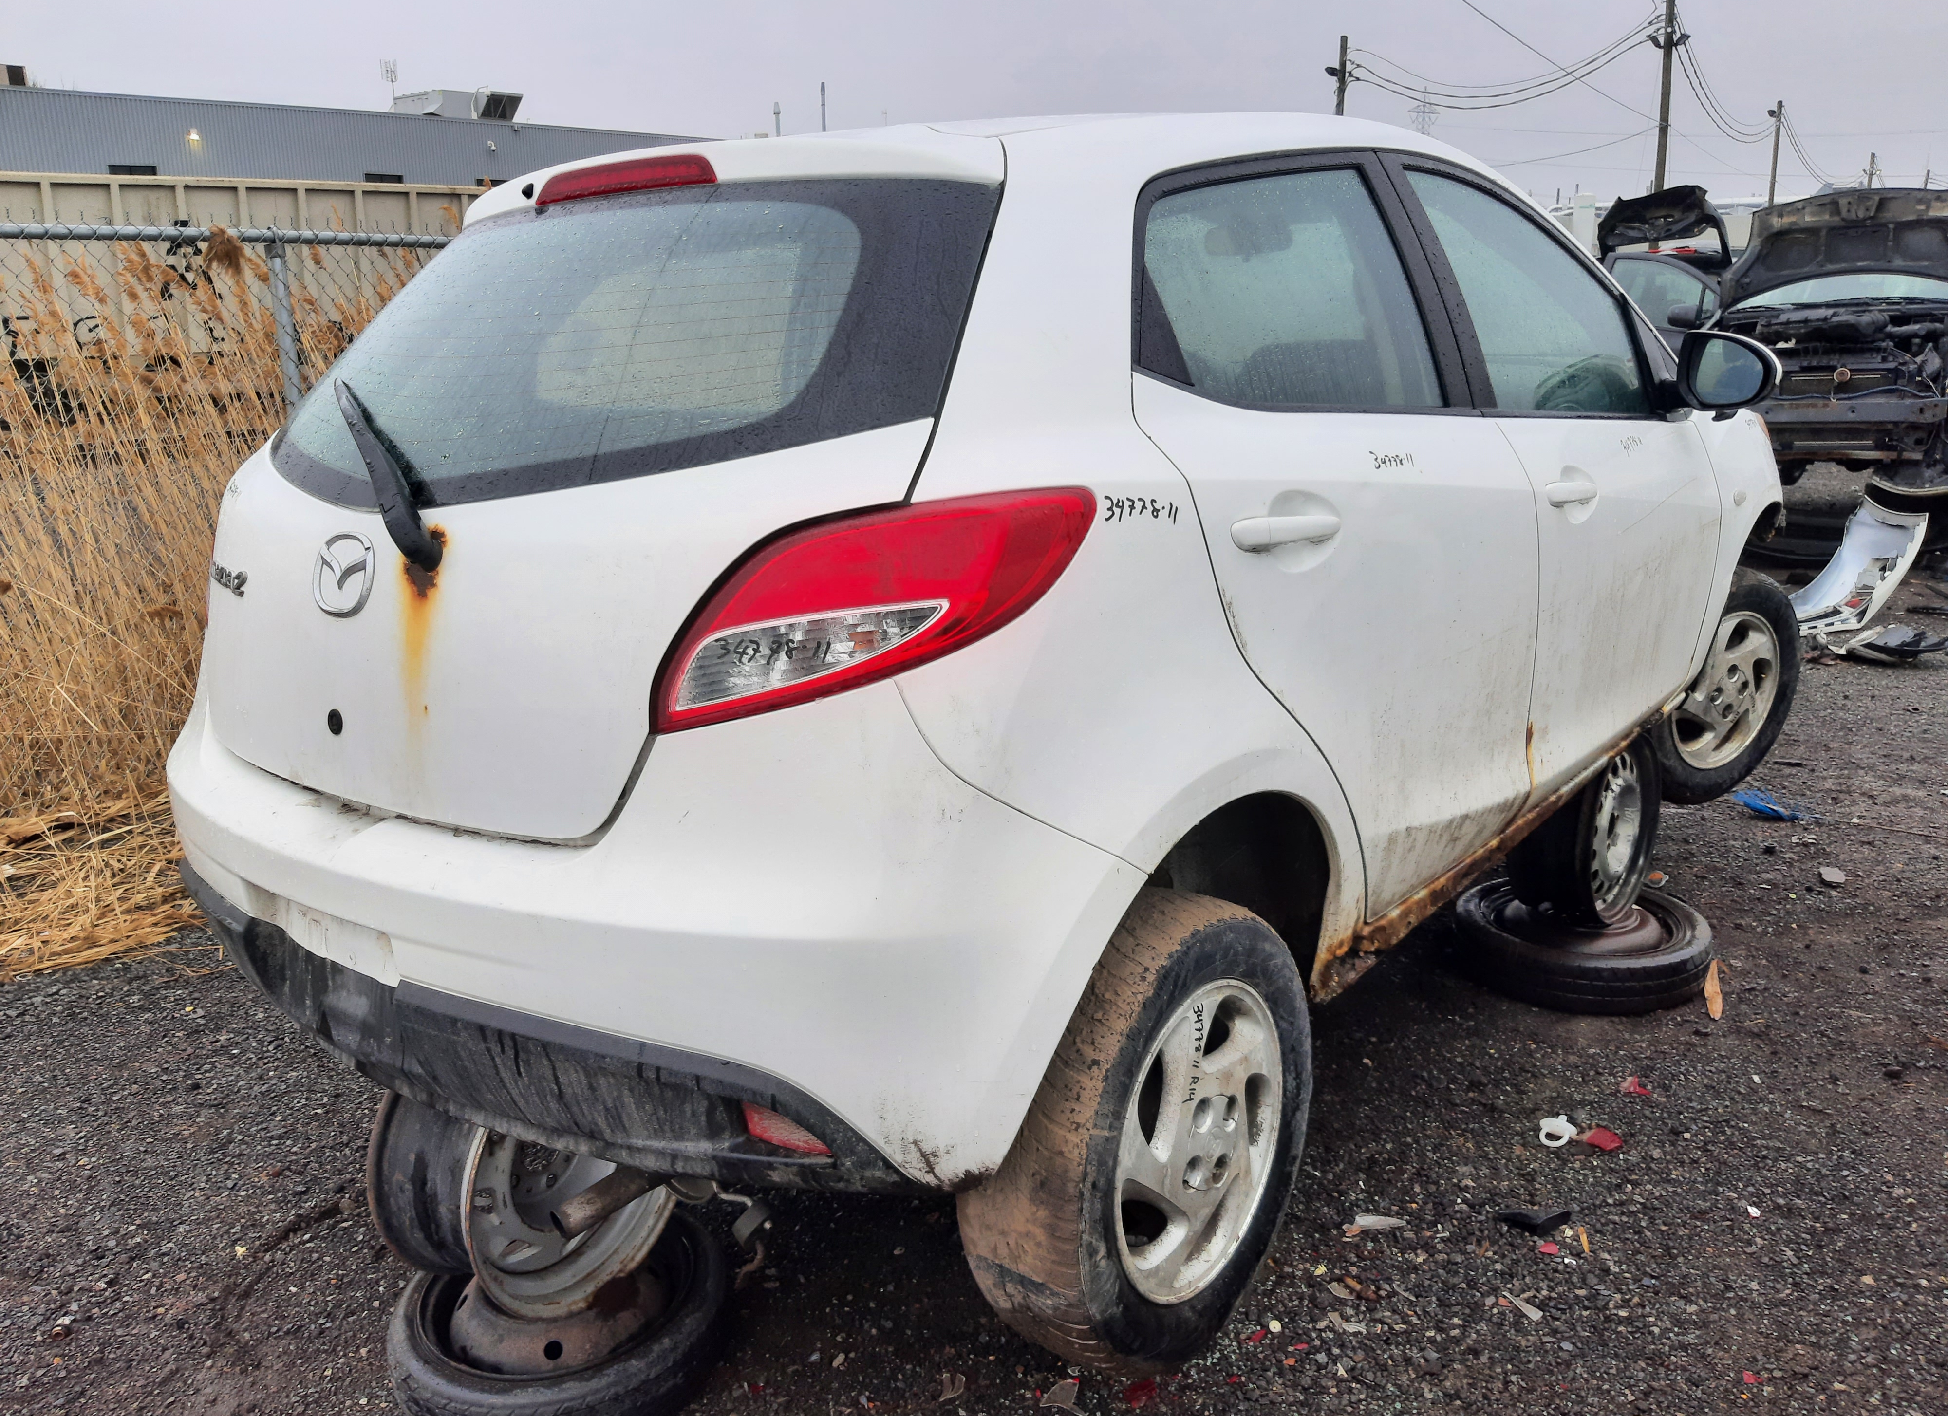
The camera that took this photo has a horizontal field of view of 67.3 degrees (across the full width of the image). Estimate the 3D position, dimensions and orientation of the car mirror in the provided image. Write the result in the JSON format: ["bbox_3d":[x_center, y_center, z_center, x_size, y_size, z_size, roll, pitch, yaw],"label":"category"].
[{"bbox_3d":[1.530,-0.677,2.968,0.200,0.170,0.130,9,18,39],"label":"car mirror"}]

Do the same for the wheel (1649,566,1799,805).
[{"bbox_3d":[1.818,-0.057,3.673,0.580,0.580,0.185,-9,16,-26],"label":"wheel"}]

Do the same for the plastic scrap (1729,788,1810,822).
[{"bbox_3d":[2.292,0.260,4.193,0.150,0.050,0.210,-10,16,-30],"label":"plastic scrap"}]

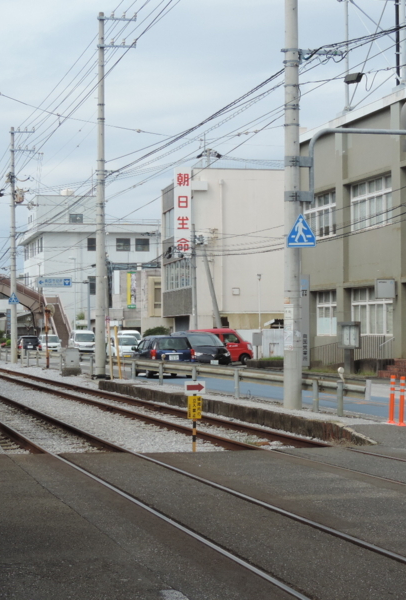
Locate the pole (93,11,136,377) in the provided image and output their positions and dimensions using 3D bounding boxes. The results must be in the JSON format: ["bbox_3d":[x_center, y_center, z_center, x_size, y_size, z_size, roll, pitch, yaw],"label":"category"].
[{"bbox_3d":[-3.001,-3.594,43.100,1.400,12.350,0.420,0,-2,-14],"label":"pole"}]

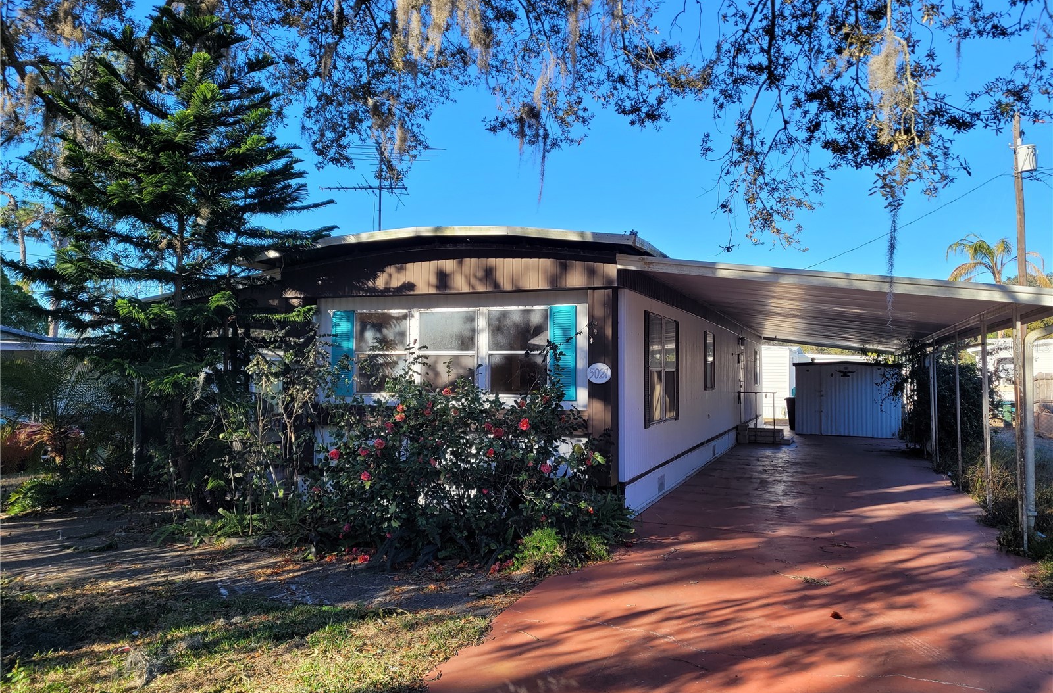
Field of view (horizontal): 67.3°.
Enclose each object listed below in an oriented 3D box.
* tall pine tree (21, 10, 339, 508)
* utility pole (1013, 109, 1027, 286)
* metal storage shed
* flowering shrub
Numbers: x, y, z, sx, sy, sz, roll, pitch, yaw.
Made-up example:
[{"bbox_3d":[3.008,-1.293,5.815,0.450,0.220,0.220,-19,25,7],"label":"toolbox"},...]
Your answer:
[{"bbox_3d":[-4.223,-1.130,9.704,3.850,6.050,3.700,-1,-2,21],"label":"tall pine tree"},{"bbox_3d":[15.461,-2.421,24.768,0.290,9.750,0.290,-1,-2,21],"label":"utility pole"},{"bbox_3d":[8.589,1.367,21.156,2.600,1.900,2.200,-1,-2,21],"label":"metal storage shed"},{"bbox_3d":[-0.533,0.929,7.531,2.950,1.800,1.800,-1,-2,21],"label":"flowering shrub"}]

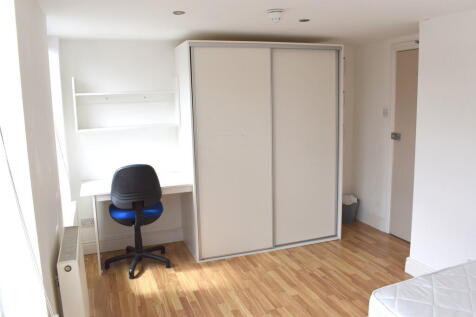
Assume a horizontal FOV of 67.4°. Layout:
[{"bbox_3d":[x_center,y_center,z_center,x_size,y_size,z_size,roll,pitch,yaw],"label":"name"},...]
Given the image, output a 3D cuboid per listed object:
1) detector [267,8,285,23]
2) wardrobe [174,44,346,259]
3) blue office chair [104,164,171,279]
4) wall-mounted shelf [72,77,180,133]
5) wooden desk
[{"bbox_3d":[0.253,-0.983,2.456,0.120,0.060,0.120,-5,10,-20],"label":"detector"},{"bbox_3d":[0.244,-0.114,3.729,1.583,2.020,0.578,-5,10,-20],"label":"wardrobe"},{"bbox_3d":[-0.935,0.505,3.303,0.610,0.990,0.600,-5,10,-20],"label":"blue office chair"},{"bbox_3d":[-1.036,-0.514,3.400,0.940,0.505,0.200,-5,10,-20],"label":"wall-mounted shelf"},{"bbox_3d":[-0.946,0.601,3.414,0.960,0.765,0.548,-5,10,-20],"label":"wooden desk"}]

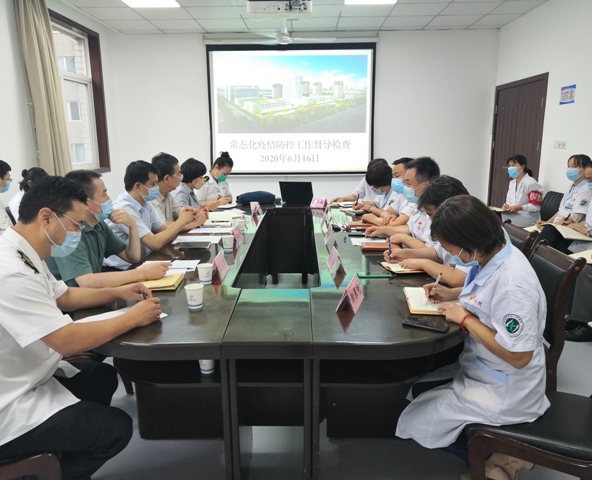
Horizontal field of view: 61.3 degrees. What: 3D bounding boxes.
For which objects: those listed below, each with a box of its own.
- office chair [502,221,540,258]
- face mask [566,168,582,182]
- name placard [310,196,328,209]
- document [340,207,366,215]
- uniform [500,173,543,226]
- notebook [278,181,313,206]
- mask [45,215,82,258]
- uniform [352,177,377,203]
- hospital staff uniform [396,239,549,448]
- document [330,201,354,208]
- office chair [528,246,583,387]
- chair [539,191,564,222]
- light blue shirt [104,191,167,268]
[{"bbox_3d":[0.993,0.378,2.901,0.560,0.950,0.450,-1,12,-1],"label":"office chair"},{"bbox_3d":[2.260,-0.522,4.050,0.080,0.110,0.135,-5,13,-20],"label":"face mask"},{"bbox_3d":[0.222,-0.351,4.765,0.180,0.095,0.085,7,14,30],"label":"name placard"},{"bbox_3d":[0.514,-0.266,4.539,0.210,0.020,0.270,-5,13,-20],"label":"document"},{"bbox_3d":[2.178,-0.351,4.800,0.390,0.560,0.410,-6,13,-23],"label":"uniform"},{"bbox_3d":[0.031,-0.475,5.043,0.325,0.225,0.260,3,13,16],"label":"notebook"},{"bbox_3d":[-0.758,-0.002,1.620,0.110,0.115,0.135,25,2,-21],"label":"mask"},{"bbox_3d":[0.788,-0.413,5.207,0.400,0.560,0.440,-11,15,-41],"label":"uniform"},{"bbox_3d":[0.633,0.344,1.782,0.510,0.690,0.430,3,12,16],"label":"hospital staff uniform"},{"bbox_3d":[0.466,-0.337,4.848,0.200,0.020,0.260,8,15,37],"label":"document"},{"bbox_3d":[0.915,0.491,2.275,0.570,0.930,0.450,0,12,4],"label":"office chair"},{"bbox_3d":[2.194,0.018,4.658,0.580,0.890,0.500,-4,13,-14],"label":"chair"},{"bbox_3d":[-1.049,-0.011,3.286,0.390,0.570,0.480,3,13,16],"label":"light blue shirt"}]

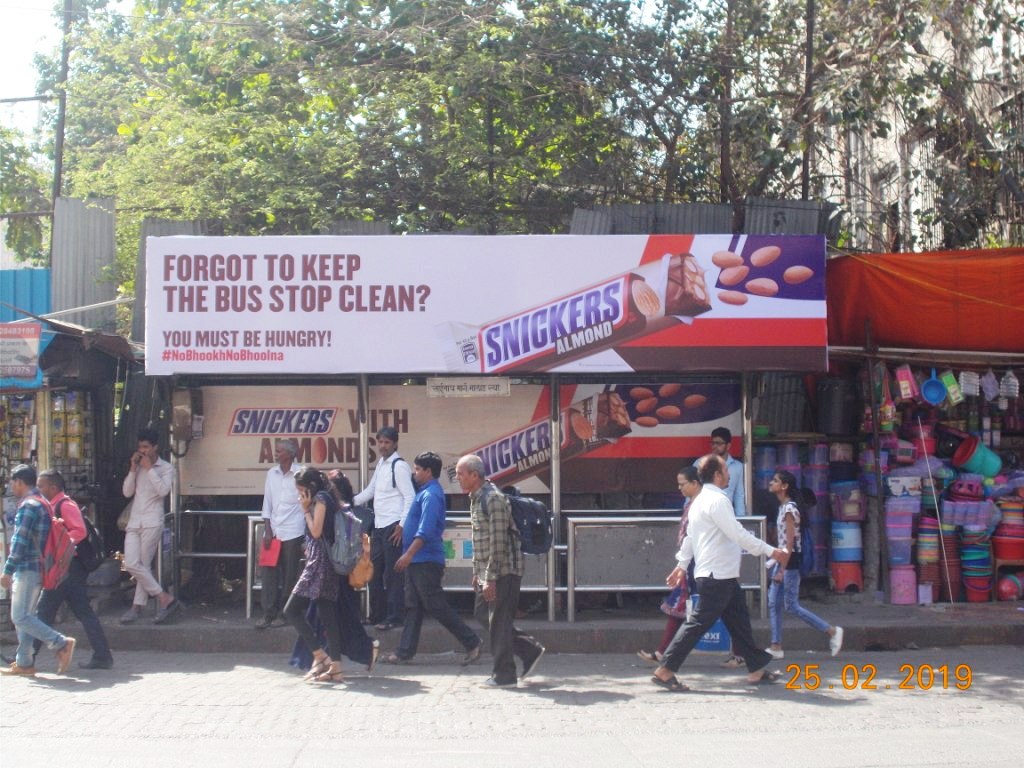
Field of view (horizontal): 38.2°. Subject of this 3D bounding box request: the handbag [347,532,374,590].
[{"bbox_3d":[-1.138,1.338,11.150,0.220,0.420,0.140,1,-3,-20],"label":"handbag"}]

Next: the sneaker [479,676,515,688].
[{"bbox_3d":[-0.097,2.143,10.620,0.265,0.095,0.100,0,-3,-5],"label":"sneaker"}]

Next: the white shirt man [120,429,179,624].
[{"bbox_3d":[-3.100,1.219,12.650,0.480,1.670,0.380,-1,-3,19],"label":"white shirt man"}]

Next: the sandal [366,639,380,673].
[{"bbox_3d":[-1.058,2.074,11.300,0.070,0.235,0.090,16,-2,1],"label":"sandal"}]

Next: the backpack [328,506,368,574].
[{"bbox_3d":[-1.209,1.153,10.900,0.250,0.460,0.310,-5,-3,-6],"label":"backpack"}]

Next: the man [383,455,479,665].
[{"bbox_3d":[-0.637,1.390,11.850,0.760,1.660,0.500,0,-3,-6],"label":"man"}]

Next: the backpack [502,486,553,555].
[{"bbox_3d":[0.112,0.983,10.650,0.290,0.460,0.320,-10,-3,-5],"label":"backpack"}]

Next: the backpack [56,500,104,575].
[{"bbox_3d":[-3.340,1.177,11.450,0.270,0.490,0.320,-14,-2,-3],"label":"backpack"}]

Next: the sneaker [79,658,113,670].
[{"bbox_3d":[-3.225,2.177,11.480,0.275,0.100,0.100,0,-3,-5],"label":"sneaker"}]

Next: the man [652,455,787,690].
[{"bbox_3d":[1.504,1.359,10.720,0.930,1.670,0.520,0,-3,-9],"label":"man"}]

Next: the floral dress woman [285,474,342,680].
[{"bbox_3d":[-1.463,1.411,10.900,0.480,1.570,0.440,0,-3,-9],"label":"floral dress woman"}]

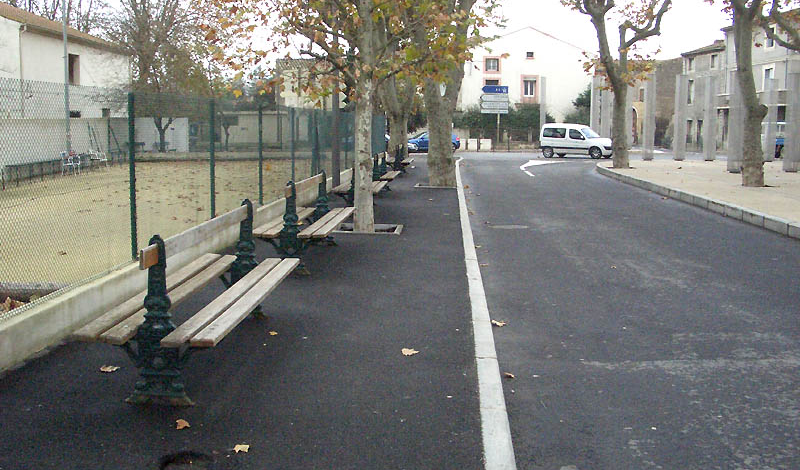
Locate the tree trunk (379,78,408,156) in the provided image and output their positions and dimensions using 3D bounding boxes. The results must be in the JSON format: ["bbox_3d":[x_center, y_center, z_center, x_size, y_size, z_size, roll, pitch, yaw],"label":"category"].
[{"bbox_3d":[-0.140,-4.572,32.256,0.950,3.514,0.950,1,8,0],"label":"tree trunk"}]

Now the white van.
[{"bbox_3d":[9.223,-4.857,41.908,4.120,1.820,1.720,6,9,34],"label":"white van"}]

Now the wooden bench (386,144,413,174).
[{"bbox_3d":[0.006,-2.384,25.675,0.791,0.976,2.636,1,8,3],"label":"wooden bench"}]

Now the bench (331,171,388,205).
[{"bbox_3d":[-0.704,-0.935,15.034,0.791,0.976,2.636,1,8,3],"label":"bench"}]

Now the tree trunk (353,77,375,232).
[{"bbox_3d":[-0.543,-1.207,12.195,0.303,2.295,0.303,1,8,0],"label":"tree trunk"}]

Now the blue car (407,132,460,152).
[{"bbox_3d":[1.759,-5.644,48.176,3.750,1.420,1.660,1,8,0],"label":"blue car"}]

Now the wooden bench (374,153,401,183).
[{"bbox_3d":[-0.457,-1.427,18.717,0.791,0.976,2.636,1,8,3],"label":"wooden bench"}]

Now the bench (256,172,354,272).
[{"bbox_3d":[-1.073,-0.216,9.565,0.791,0.976,2.636,1,8,3],"label":"bench"}]

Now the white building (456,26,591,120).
[{"bbox_3d":[10.894,-13.453,74.336,11.942,10.014,11.000,1,8,0],"label":"white building"}]

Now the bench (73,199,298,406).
[{"bbox_3d":[-1.329,0.343,5.663,0.791,0.976,2.636,1,8,3],"label":"bench"}]

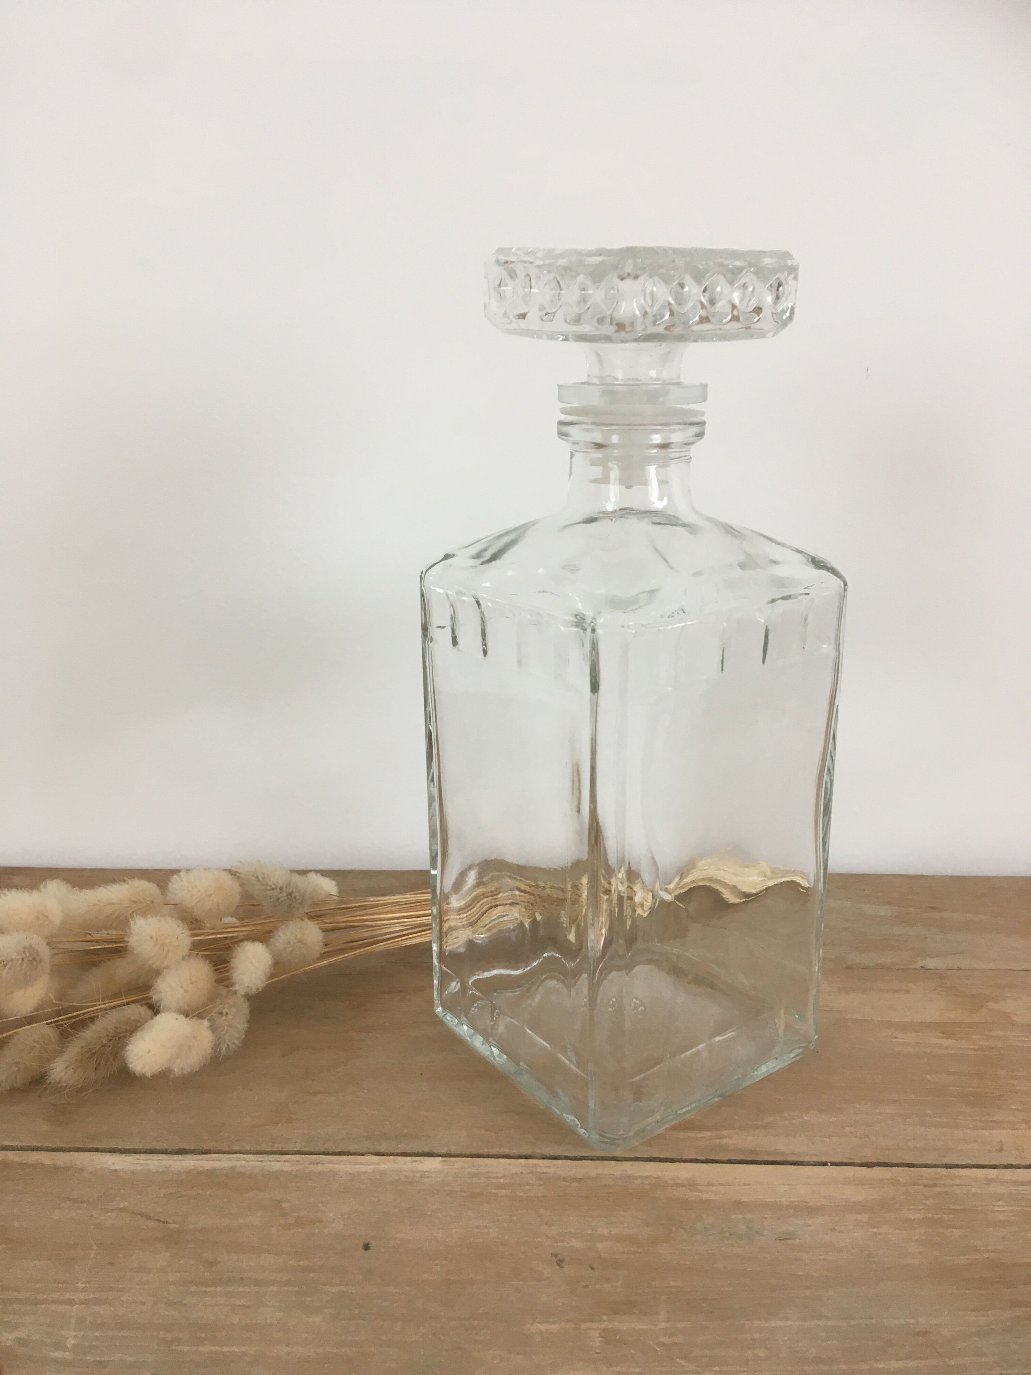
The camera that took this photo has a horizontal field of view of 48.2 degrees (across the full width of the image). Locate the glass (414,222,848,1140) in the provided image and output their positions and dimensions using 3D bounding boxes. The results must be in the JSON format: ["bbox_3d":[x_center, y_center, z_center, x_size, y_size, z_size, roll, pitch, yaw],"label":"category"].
[{"bbox_3d":[0.033,-0.002,0.336,0.091,0.230,0.091,-13,21,-34],"label":"glass"}]

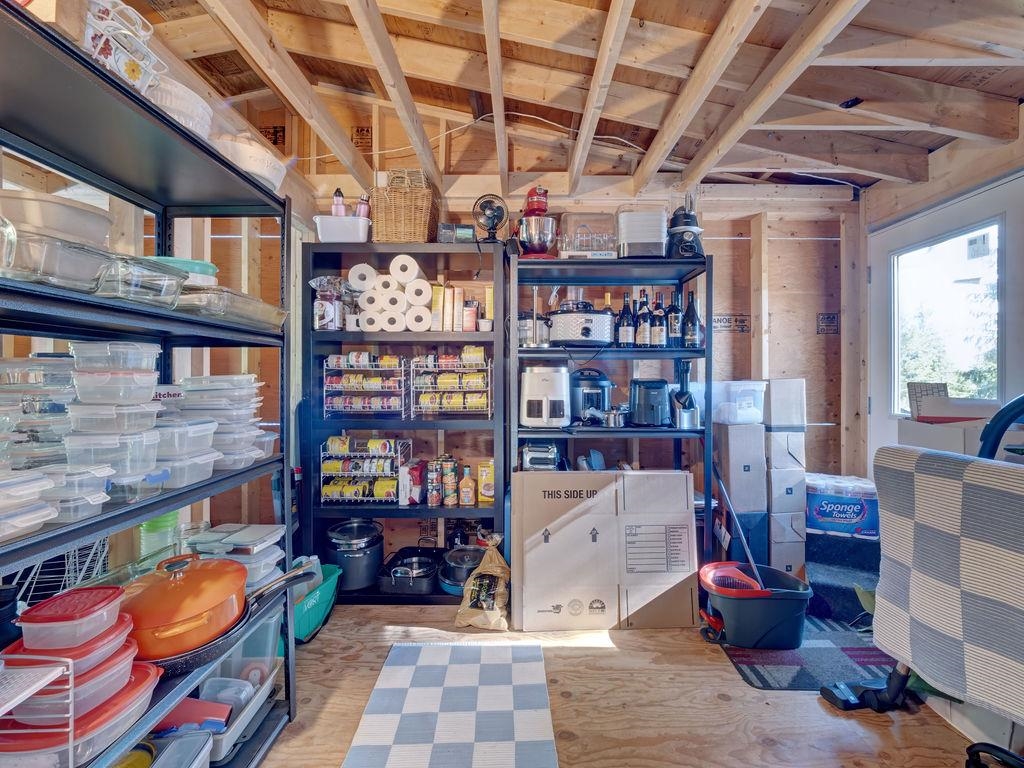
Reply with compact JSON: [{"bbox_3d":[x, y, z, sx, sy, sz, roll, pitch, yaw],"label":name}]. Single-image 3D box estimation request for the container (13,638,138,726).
[{"bbox_3d":[-0.899,0.613,0.862,0.160,0.064,0.183,0,0,1],"label":"container"}]

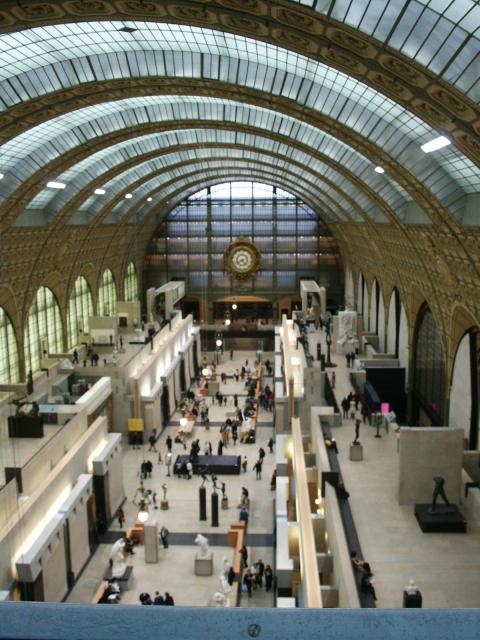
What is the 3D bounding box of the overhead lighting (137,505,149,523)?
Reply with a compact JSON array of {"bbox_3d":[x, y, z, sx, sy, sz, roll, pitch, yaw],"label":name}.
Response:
[{"bbox_3d":[-4.454,9.042,29.928,0.500,0.620,0.500,0,9,3],"label":"overhead lighting"}]

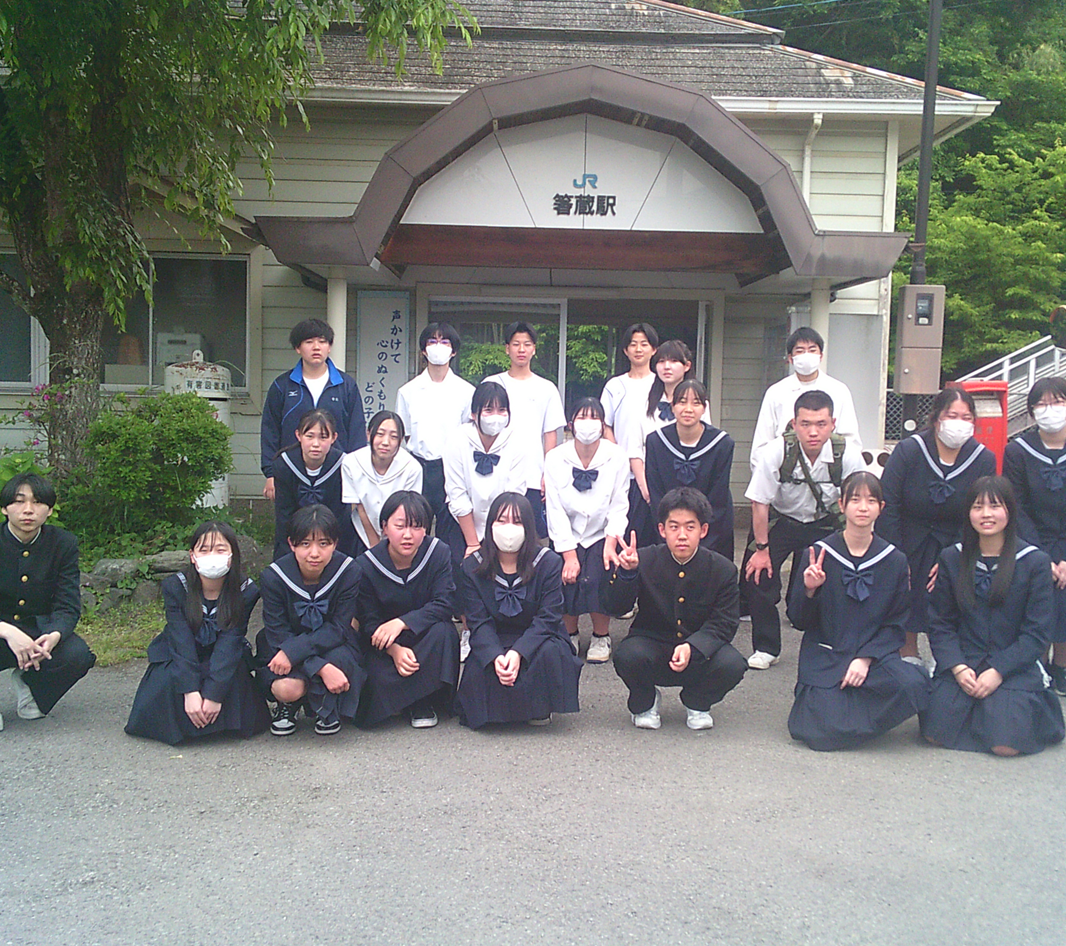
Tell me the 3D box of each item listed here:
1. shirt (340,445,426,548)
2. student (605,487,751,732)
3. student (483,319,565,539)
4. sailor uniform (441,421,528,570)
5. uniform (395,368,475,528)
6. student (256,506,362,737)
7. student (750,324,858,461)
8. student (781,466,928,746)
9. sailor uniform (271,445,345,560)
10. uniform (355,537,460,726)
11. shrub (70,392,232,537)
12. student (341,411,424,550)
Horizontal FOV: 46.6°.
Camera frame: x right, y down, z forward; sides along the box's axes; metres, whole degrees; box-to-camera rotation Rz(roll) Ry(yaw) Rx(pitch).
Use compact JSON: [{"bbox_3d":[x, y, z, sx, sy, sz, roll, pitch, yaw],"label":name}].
[{"bbox_3d":[-0.742,0.130,6.120,0.400,0.520,0.450,0,4,-6],"label":"shirt"},{"bbox_3d":[0.590,0.529,5.100,0.550,0.940,0.640,1,4,6],"label":"student"},{"bbox_3d":[-0.054,-0.017,7.100,0.480,1.695,0.290,1,4,0],"label":"student"},{"bbox_3d":[-0.217,0.225,5.740,0.430,0.924,0.480,1,4,-2],"label":"sailor uniform"},{"bbox_3d":[-0.558,0.088,7.050,0.470,1.367,0.290,1,4,-3],"label":"uniform"},{"bbox_3d":[-0.870,0.538,4.830,0.460,0.848,0.640,1,4,-8],"label":"student"},{"bbox_3d":[1.589,0.011,7.200,0.620,1.730,0.360,2,4,10],"label":"student"},{"bbox_3d":[1.343,0.532,5.132,0.578,1.070,0.670,2,4,8],"label":"student"},{"bbox_3d":[-1.120,0.208,6.271,0.398,0.720,0.520,1,4,-6],"label":"sailor uniform"},{"bbox_3d":[-0.509,0.612,5.020,0.450,0.740,0.620,2,4,2],"label":"uniform"},{"bbox_3d":[-2.389,-0.058,7.750,1.000,0.920,0.900,1,4,-9],"label":"shrub"},{"bbox_3d":[-0.741,0.299,6.150,0.410,1.220,0.620,0,4,-6],"label":"student"}]

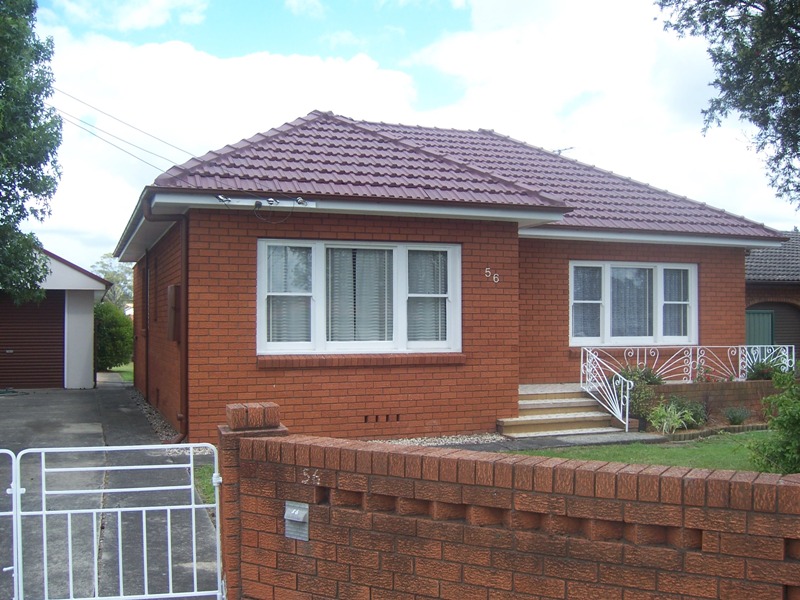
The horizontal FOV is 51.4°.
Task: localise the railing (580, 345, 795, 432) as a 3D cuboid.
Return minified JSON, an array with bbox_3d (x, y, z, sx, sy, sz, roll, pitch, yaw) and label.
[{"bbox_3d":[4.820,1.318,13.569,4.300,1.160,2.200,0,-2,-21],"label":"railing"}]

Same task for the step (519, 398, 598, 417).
[{"bbox_3d":[2.210,1.573,12.203,1.450,0.160,0.500,0,-2,-21],"label":"step"}]

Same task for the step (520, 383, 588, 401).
[{"bbox_3d":[1.913,1.448,13.047,1.500,0.160,1.280,0,-2,-21],"label":"step"}]

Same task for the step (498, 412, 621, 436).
[{"bbox_3d":[2.135,1.724,11.602,1.760,0.175,0.520,0,-2,-21],"label":"step"}]

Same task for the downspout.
[{"bbox_3d":[-2.832,0.256,10.024,0.540,3.000,0.140,0,-2,-21],"label":"downspout"}]

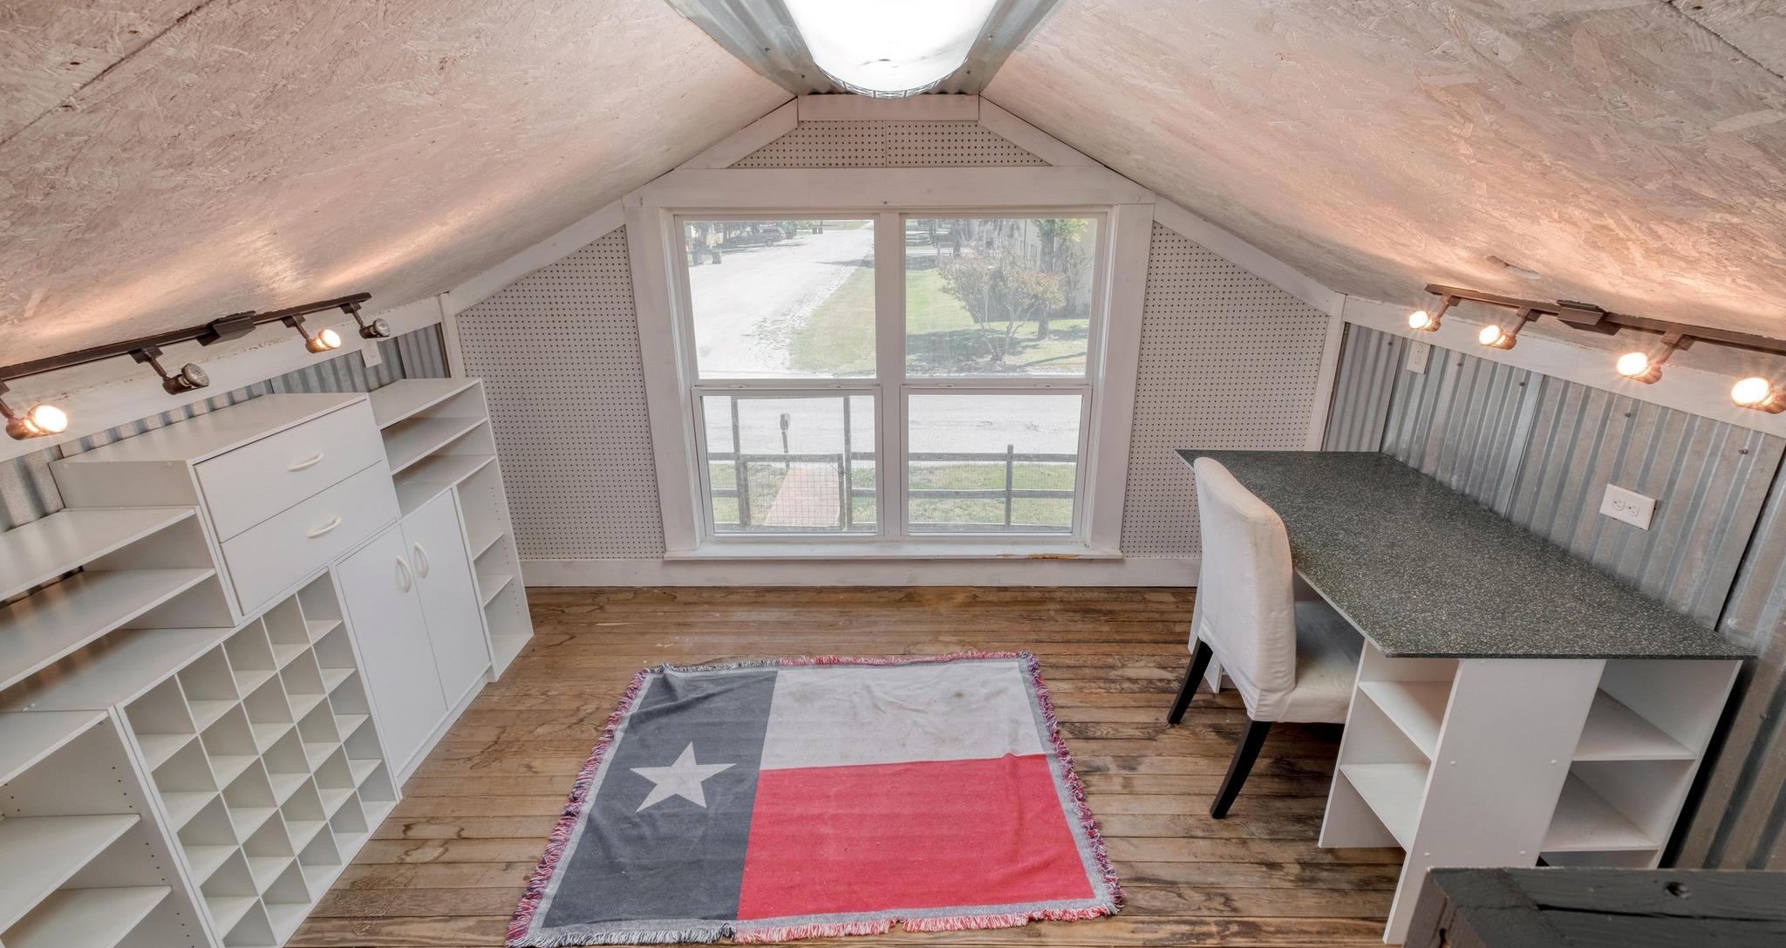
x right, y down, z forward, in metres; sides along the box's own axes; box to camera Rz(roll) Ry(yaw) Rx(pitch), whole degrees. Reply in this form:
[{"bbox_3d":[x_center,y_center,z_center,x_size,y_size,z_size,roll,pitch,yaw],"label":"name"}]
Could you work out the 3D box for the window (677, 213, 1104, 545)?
[{"bbox_3d":[0.000,-0.368,3.228,1.750,1.450,0.100,0,20,1],"label":"window"}]

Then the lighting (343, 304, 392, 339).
[{"bbox_3d":[-1.581,-0.463,2.228,0.092,0.104,0.060,-12,20,11],"label":"lighting"}]

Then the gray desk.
[{"bbox_3d":[1.409,0.522,2.298,0.745,0.805,1.348,0,20,1],"label":"gray desk"}]

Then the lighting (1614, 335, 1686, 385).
[{"bbox_3d":[1.479,-0.224,1.442,0.092,0.104,0.060,11,20,-10],"label":"lighting"}]

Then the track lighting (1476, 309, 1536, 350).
[{"bbox_3d":[1.482,-0.346,1.778,0.092,0.104,0.060,11,20,-10],"label":"track lighting"}]

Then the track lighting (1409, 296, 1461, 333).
[{"bbox_3d":[1.484,-0.441,2.033,0.092,0.104,0.060,11,20,-10],"label":"track lighting"}]

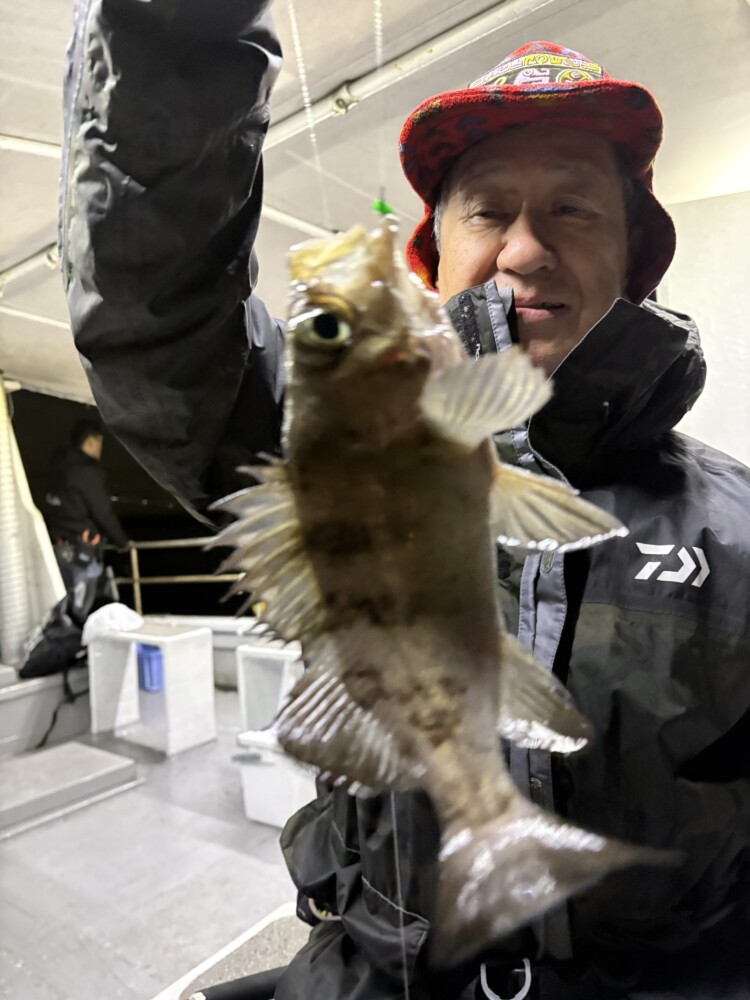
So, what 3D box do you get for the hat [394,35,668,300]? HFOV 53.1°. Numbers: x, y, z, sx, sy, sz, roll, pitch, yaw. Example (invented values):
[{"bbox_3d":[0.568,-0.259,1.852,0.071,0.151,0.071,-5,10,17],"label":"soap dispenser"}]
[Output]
[{"bbox_3d":[0.147,-0.290,0.685,0.265,0.200,0.290,-2,1,12],"label":"hat"}]

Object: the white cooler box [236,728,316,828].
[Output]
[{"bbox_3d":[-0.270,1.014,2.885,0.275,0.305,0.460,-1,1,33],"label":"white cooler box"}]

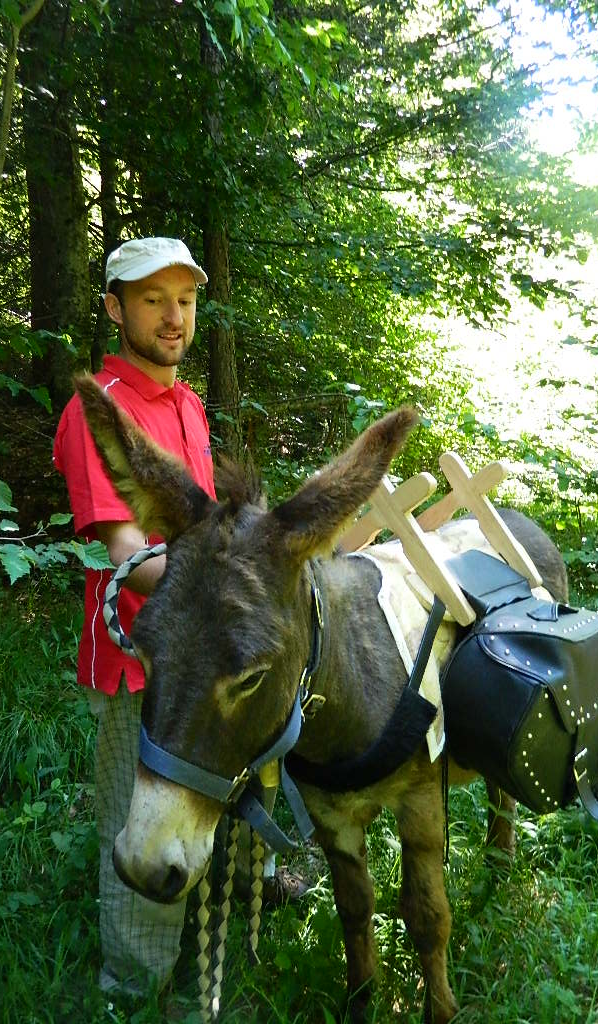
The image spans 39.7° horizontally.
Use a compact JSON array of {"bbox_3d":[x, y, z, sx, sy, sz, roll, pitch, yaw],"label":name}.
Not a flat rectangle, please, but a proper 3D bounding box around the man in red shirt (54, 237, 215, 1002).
[{"bbox_3d":[-0.310,0.322,1.950,0.460,1.840,0.560,8,14,33],"label":"man in red shirt"}]

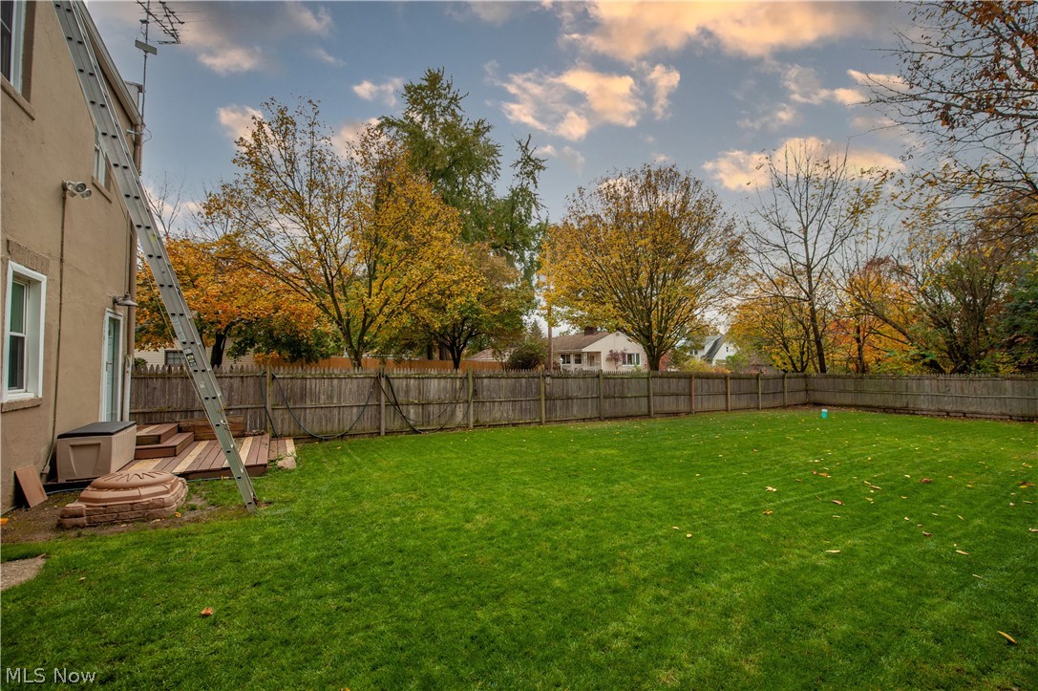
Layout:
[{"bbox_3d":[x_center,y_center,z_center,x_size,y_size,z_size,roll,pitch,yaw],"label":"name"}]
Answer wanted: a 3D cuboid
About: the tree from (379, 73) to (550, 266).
[{"bbox_3d":[-3.736,-7.830,27.595,11.142,21.297,11.142,1,-4,-8],"label":"tree"}]

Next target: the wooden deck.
[{"bbox_3d":[-5.366,1.955,7.001,2.550,0.200,3.100,2,-4,-31],"label":"wooden deck"}]

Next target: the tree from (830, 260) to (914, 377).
[{"bbox_3d":[21.968,-1.087,25.165,4.705,8.323,4.705,-3,-5,41],"label":"tree"}]

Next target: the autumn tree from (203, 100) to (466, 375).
[{"bbox_3d":[-6.955,-3.531,15.781,9.154,11.813,9.154,2,-4,-24],"label":"autumn tree"}]

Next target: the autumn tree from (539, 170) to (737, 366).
[{"bbox_3d":[6.685,-3.513,22.305,10.268,12.494,10.268,-1,-4,17],"label":"autumn tree"}]

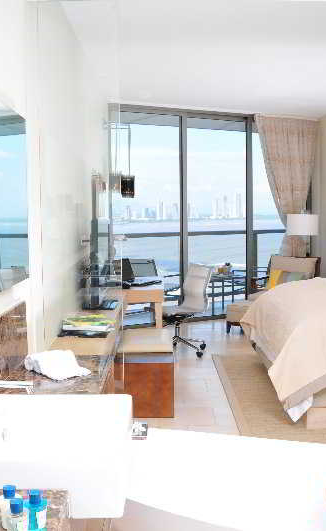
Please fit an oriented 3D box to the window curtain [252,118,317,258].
[{"bbox_3d":[1.690,-0.657,8.087,1.100,2.600,0.200,-4,6,-31],"label":"window curtain"}]

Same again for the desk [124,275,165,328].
[{"bbox_3d":[-0.276,0.522,5.666,0.650,0.740,1.200,-1,5,0],"label":"desk"}]

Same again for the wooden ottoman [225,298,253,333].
[{"bbox_3d":[1.012,0.570,7.121,0.550,0.360,0.500,-1,5,0],"label":"wooden ottoman"}]

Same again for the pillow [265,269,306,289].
[{"bbox_3d":[1.570,0.180,7.718,0.500,0.320,0.150,0,-10,12],"label":"pillow"}]

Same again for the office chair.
[{"bbox_3d":[0.184,0.408,5.976,0.620,0.890,0.600,-3,5,-24],"label":"office chair"}]

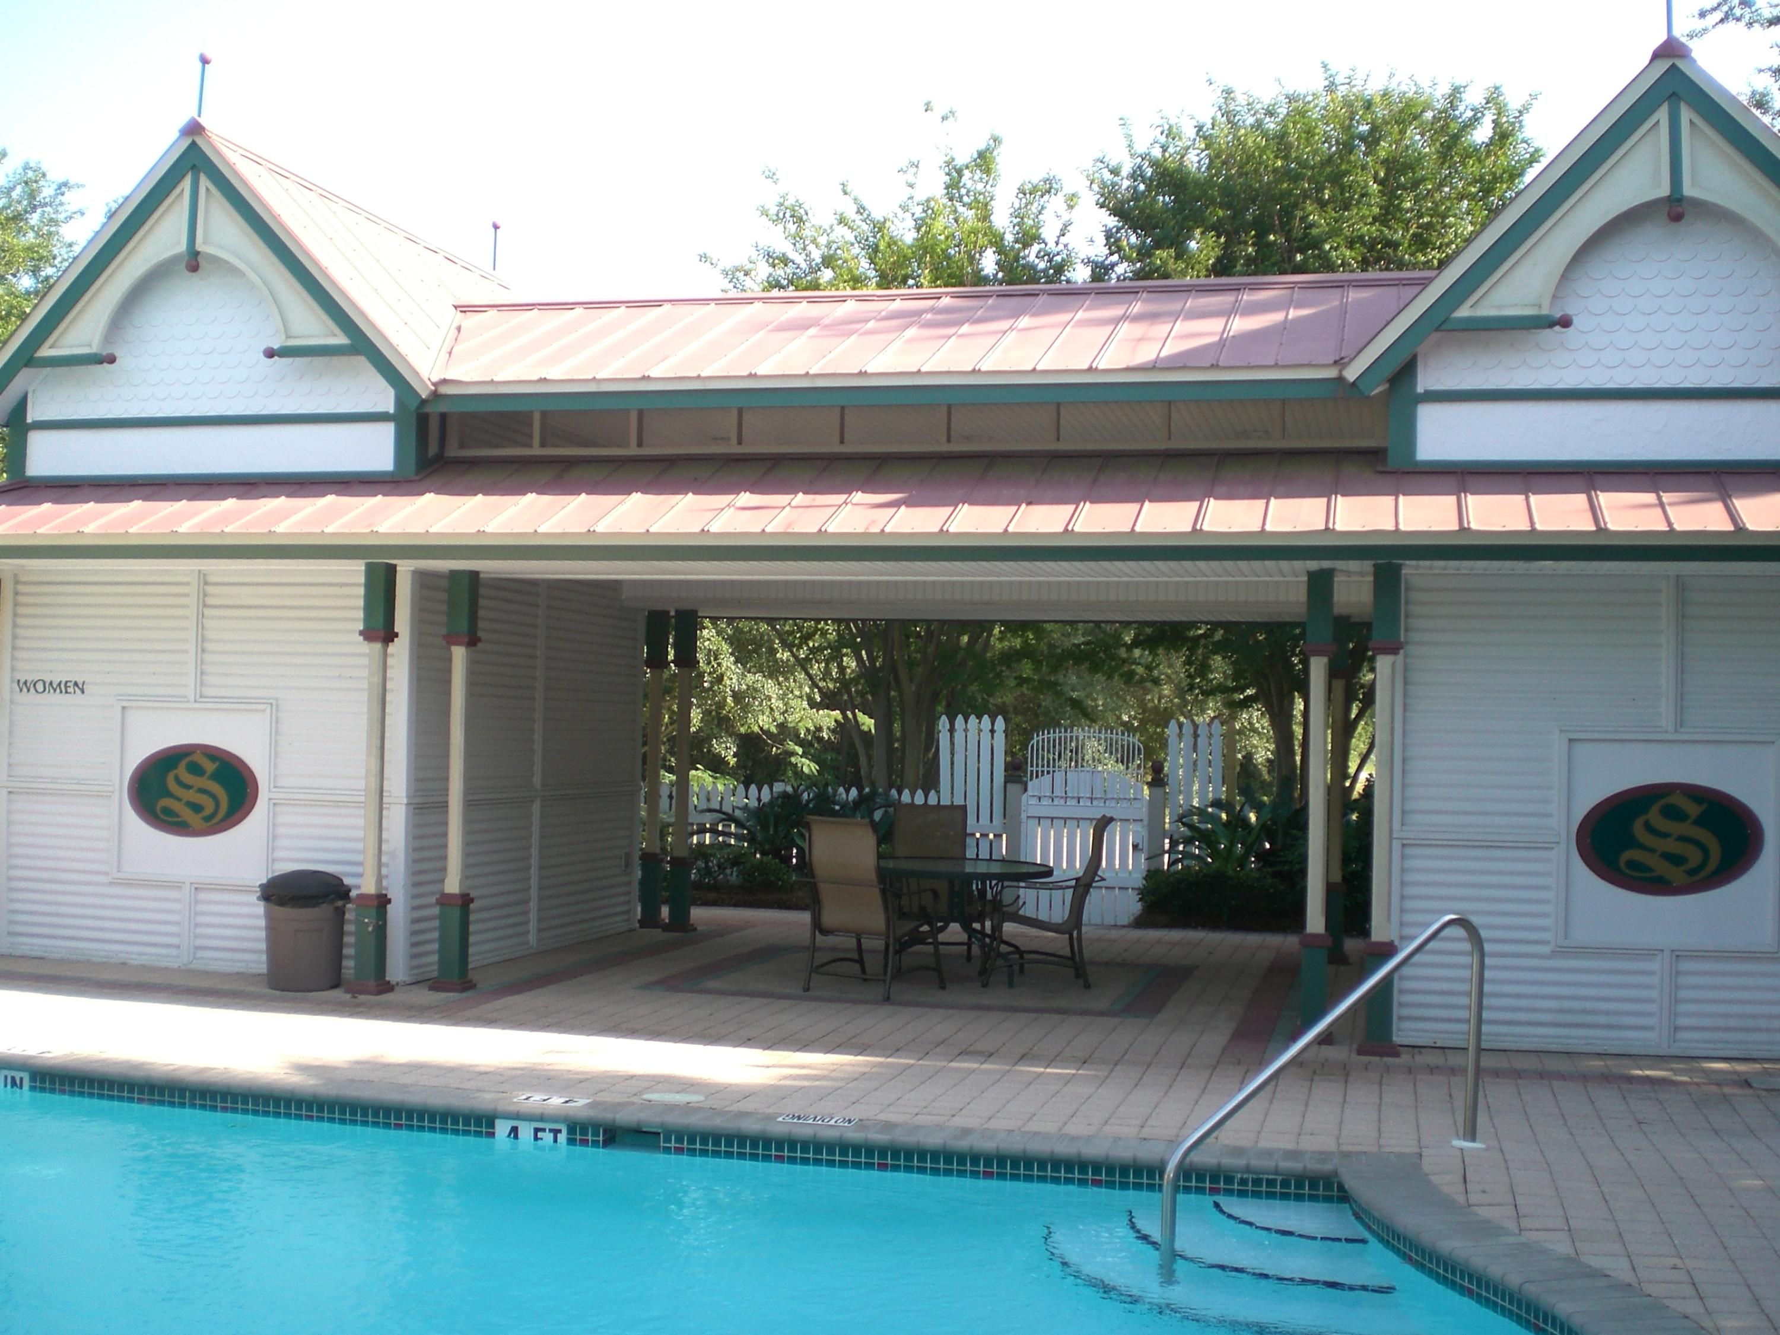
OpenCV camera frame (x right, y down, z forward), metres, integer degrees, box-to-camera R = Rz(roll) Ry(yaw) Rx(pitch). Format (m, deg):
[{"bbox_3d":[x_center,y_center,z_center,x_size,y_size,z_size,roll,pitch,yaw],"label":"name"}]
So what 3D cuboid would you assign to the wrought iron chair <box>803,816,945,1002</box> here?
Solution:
[{"bbox_3d":[-0.116,1.408,11.596,0.620,1.045,0.770,0,-2,33],"label":"wrought iron chair"}]

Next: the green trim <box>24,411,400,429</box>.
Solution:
[{"bbox_3d":[-4.097,-1.491,11.833,2.490,0.075,0.040,1,-2,13],"label":"green trim"}]

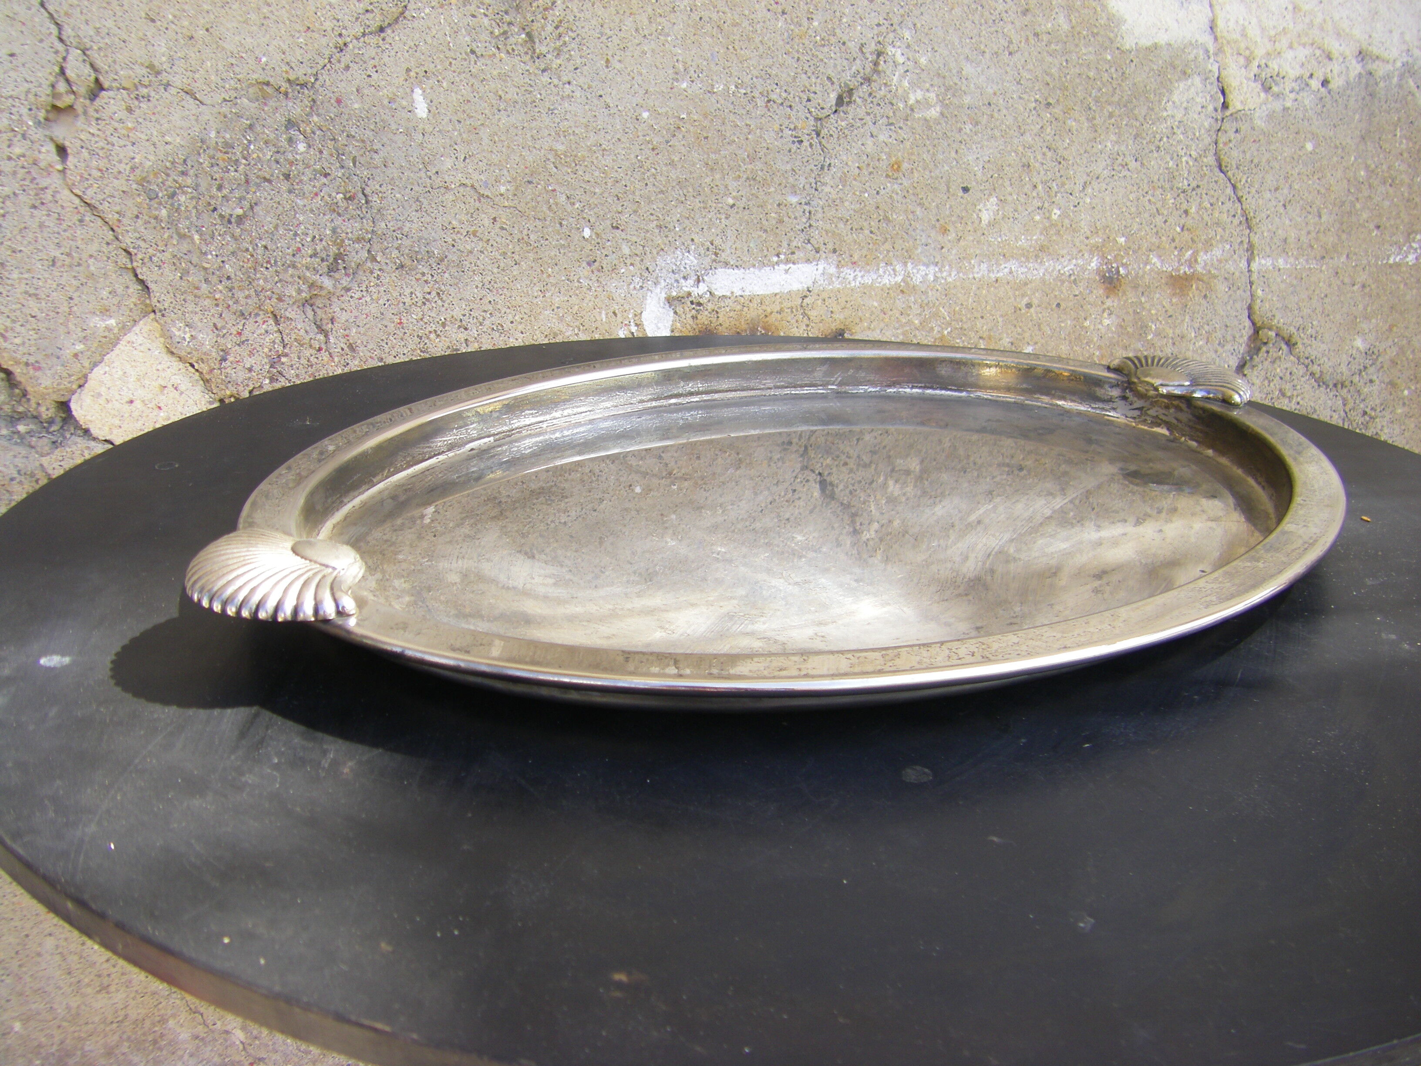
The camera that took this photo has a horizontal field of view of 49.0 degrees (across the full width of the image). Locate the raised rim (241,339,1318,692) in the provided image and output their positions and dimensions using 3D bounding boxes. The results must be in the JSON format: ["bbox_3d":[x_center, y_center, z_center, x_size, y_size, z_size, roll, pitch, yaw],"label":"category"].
[{"bbox_3d":[0.040,-0.016,0.581,0.424,0.022,0.338,-13,25,-32],"label":"raised rim"}]

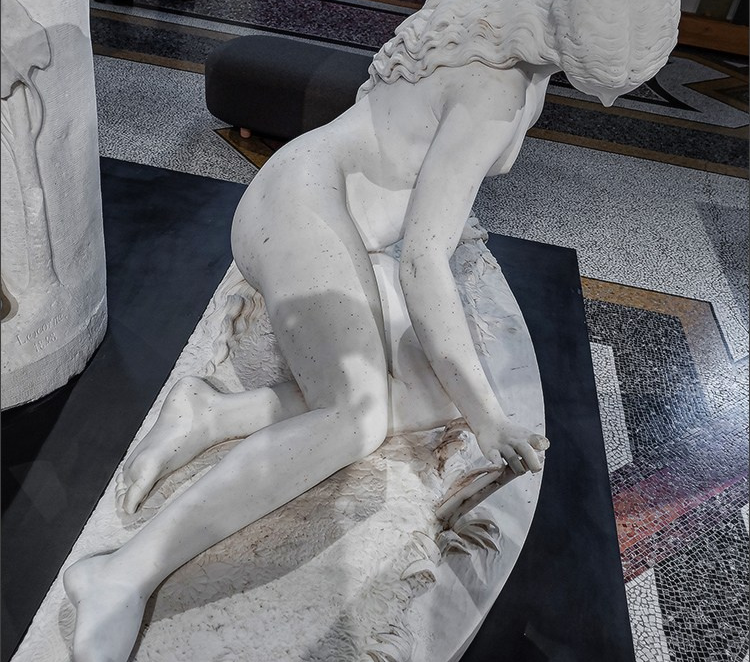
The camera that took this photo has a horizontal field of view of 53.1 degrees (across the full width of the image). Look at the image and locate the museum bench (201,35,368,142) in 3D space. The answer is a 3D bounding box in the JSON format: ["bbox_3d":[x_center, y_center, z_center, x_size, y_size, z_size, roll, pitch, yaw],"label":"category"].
[{"bbox_3d":[-0.195,-1.149,3.803,1.304,0.386,0.609,14,37,5],"label":"museum bench"}]

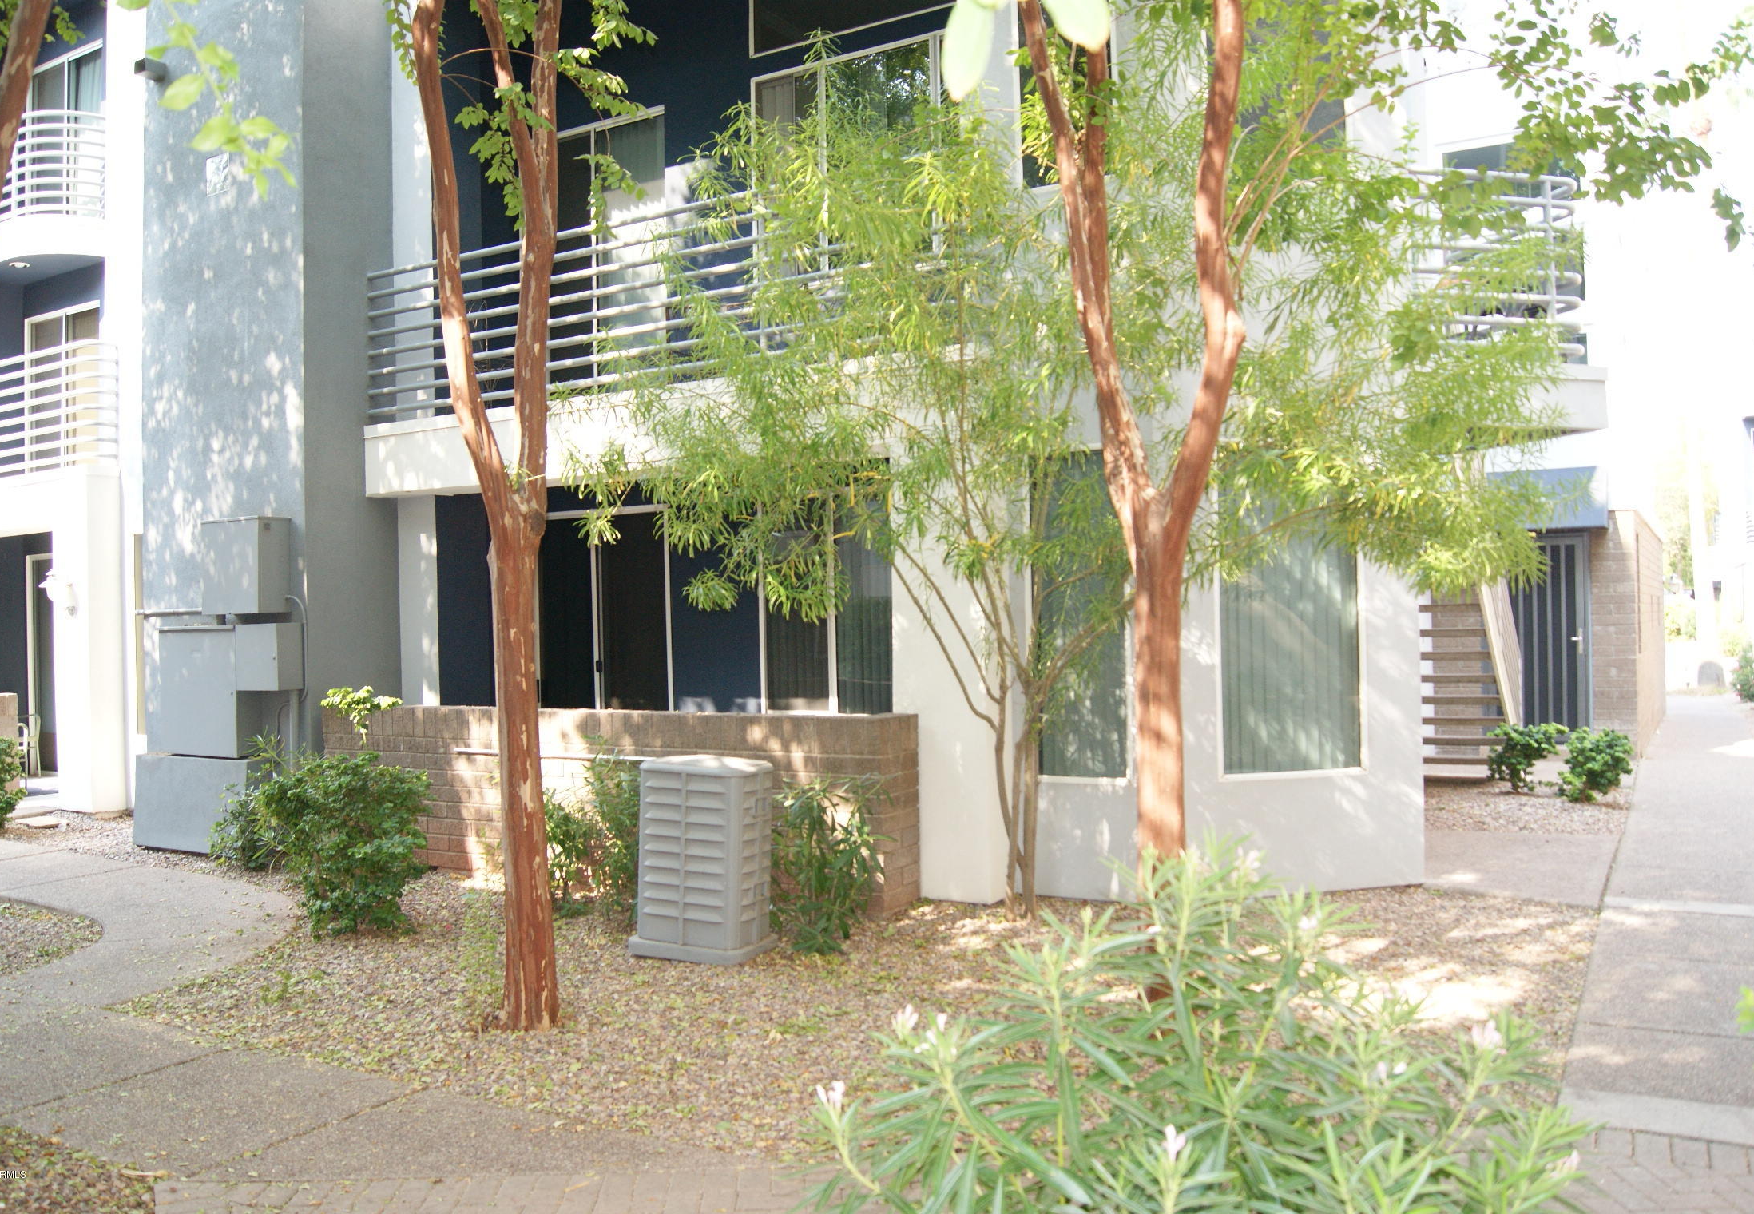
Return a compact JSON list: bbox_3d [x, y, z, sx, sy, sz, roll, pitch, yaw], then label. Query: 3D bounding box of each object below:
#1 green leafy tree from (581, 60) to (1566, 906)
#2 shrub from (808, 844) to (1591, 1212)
[{"bbox_3d":[0.933,-0.500,6.650,4.650,4.150,2.800,-1,-1,0],"label":"green leafy tree"},{"bbox_3d":[0.508,1.025,2.252,1.200,1.200,1.100,-1,0,0],"label":"shrub"}]

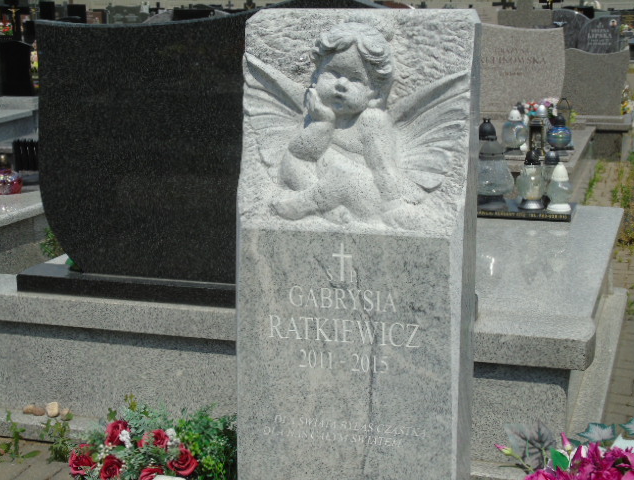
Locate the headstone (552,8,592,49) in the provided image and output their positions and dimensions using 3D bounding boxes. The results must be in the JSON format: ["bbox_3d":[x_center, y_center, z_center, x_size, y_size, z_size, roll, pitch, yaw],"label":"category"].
[{"bbox_3d":[3.123,-2.494,14.700,0.700,0.900,0.120,3,11,16],"label":"headstone"}]

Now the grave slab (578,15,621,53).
[{"bbox_3d":[3.574,-2.448,14.500,0.560,0.820,0.120,3,11,16],"label":"grave slab"}]

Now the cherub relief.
[{"bbox_3d":[0.088,-0.257,2.550,0.500,0.460,0.140,3,11,14],"label":"cherub relief"}]

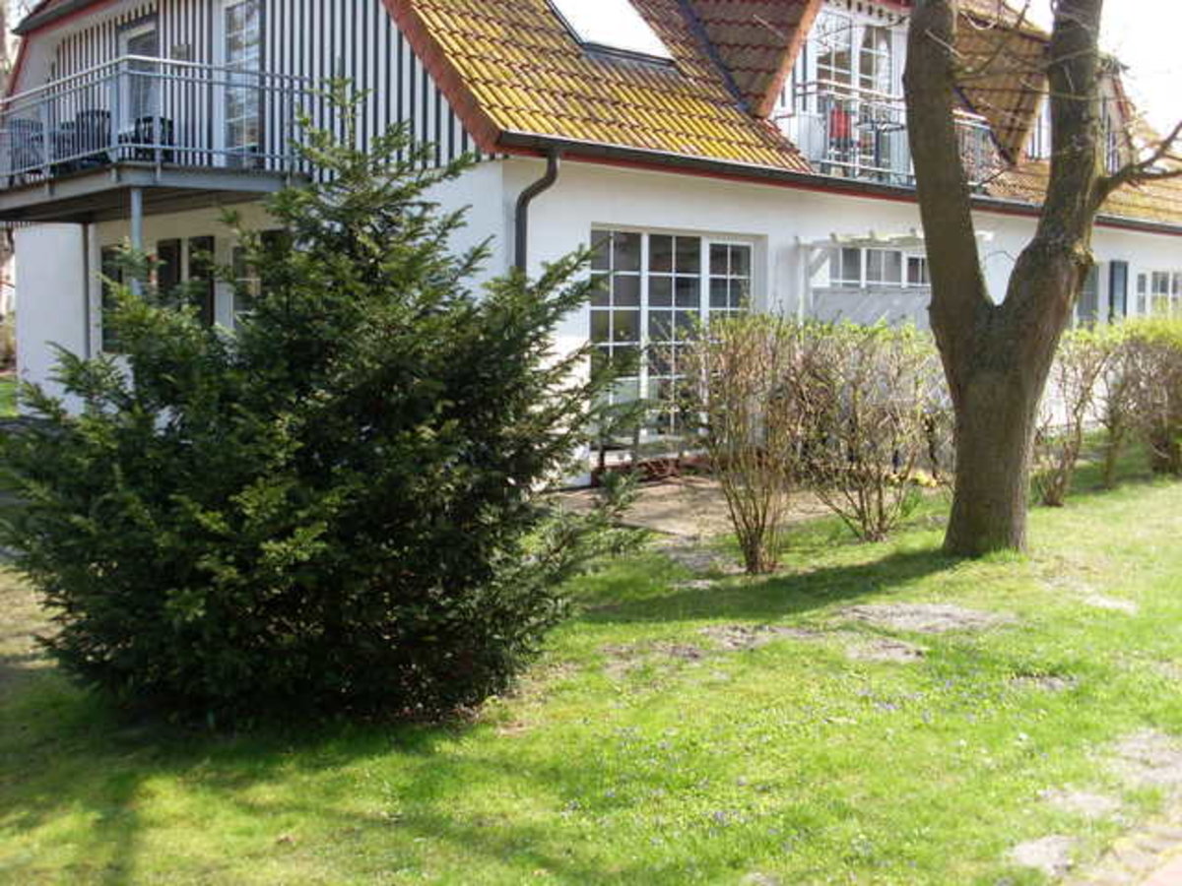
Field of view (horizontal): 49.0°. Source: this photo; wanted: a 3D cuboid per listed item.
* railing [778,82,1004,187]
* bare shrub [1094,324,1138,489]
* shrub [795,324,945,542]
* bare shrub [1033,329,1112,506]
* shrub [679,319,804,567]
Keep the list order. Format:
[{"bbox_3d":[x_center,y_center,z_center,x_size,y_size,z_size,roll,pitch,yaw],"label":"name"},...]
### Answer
[{"bbox_3d":[3.366,-3.325,14.640,3.600,1.000,0.700,-5,8,-44],"label":"railing"},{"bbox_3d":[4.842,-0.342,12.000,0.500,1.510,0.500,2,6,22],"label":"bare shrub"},{"bbox_3d":[1.984,-0.077,9.250,1.030,1.540,0.950,1,6,12],"label":"shrub"},{"bbox_3d":[3.984,-0.211,10.900,0.780,1.470,0.750,2,6,20],"label":"bare shrub"},{"bbox_3d":[0.956,0.006,8.200,0.750,1.610,0.750,1,6,7],"label":"shrub"}]

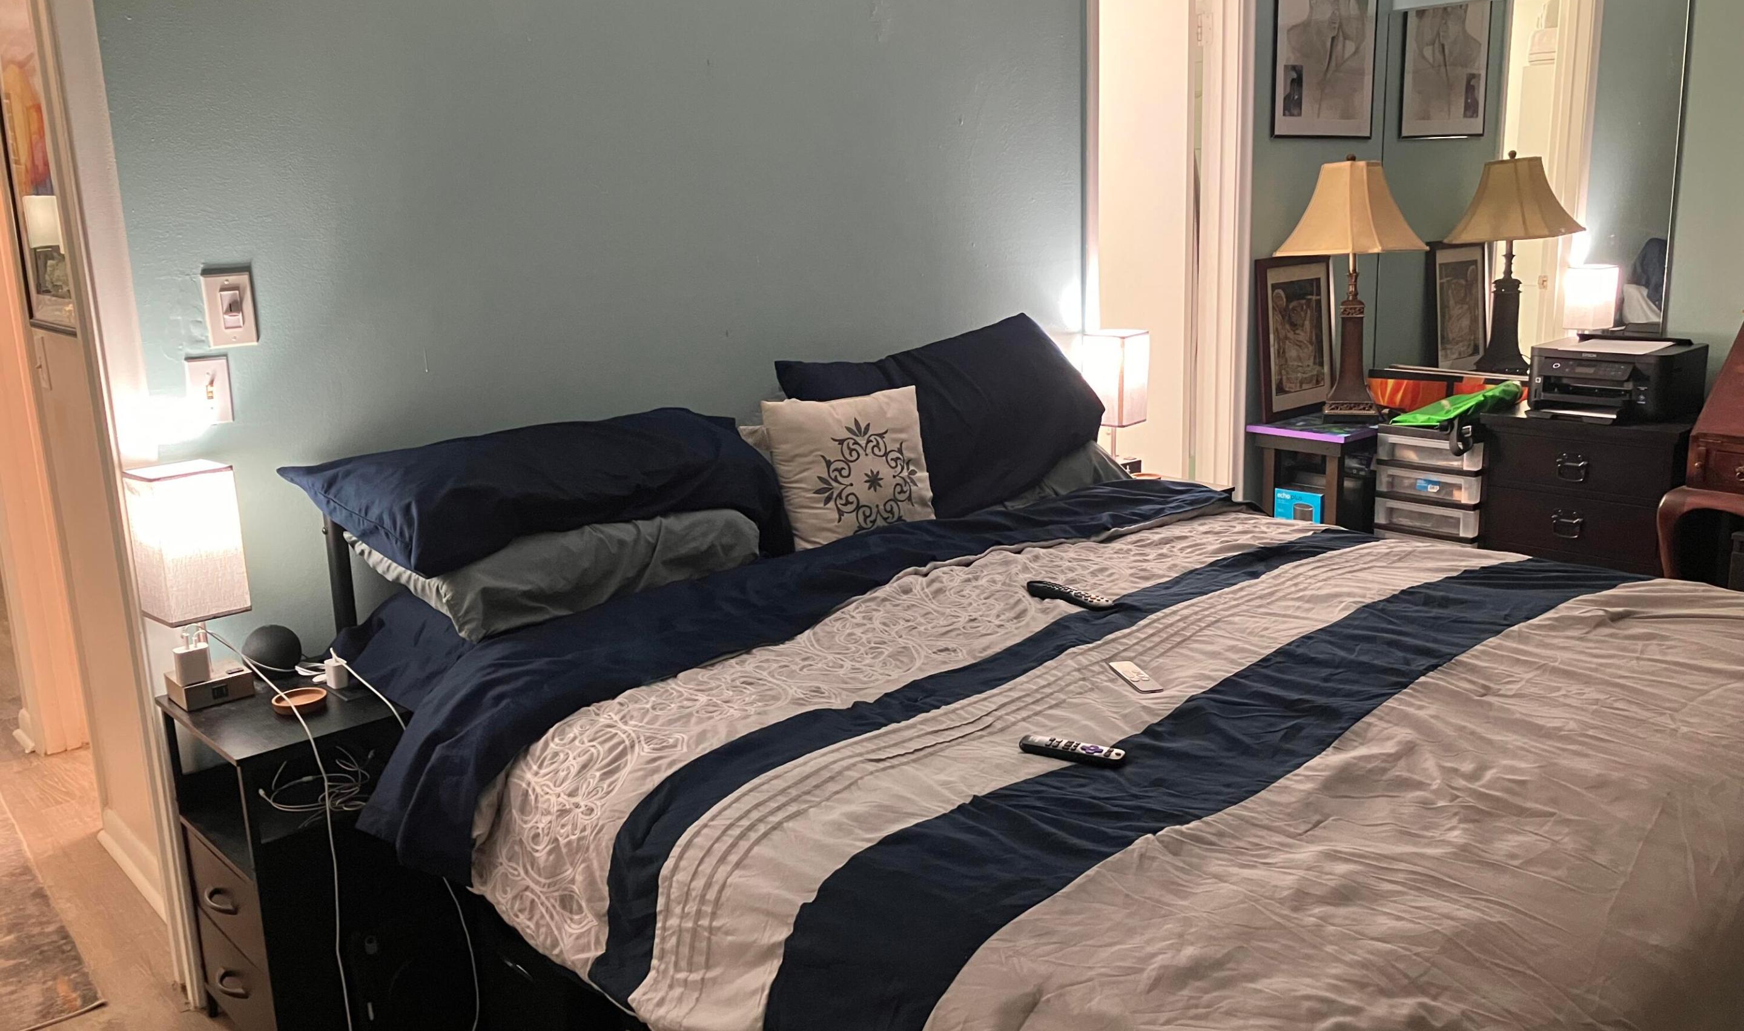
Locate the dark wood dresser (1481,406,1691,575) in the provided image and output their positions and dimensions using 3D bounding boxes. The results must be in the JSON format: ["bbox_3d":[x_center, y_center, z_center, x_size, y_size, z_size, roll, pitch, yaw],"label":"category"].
[{"bbox_3d":[2.189,0.027,4.253,0.480,0.682,0.550,-13,17,-40],"label":"dark wood dresser"}]

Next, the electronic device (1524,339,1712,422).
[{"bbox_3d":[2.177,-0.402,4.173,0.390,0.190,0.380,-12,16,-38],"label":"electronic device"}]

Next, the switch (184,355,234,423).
[{"bbox_3d":[-1.130,-0.214,2.402,0.070,0.114,0.015,-13,17,-40],"label":"switch"}]

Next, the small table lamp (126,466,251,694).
[{"bbox_3d":[-1.129,0.114,2.364,0.127,0.397,0.127,-13,17,-39],"label":"small table lamp"}]

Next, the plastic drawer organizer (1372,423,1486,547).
[{"bbox_3d":[1.767,0.044,4.255,0.370,0.660,0.325,-13,17,-39],"label":"plastic drawer organizer"}]

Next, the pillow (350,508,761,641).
[{"bbox_3d":[-0.556,0.049,2.651,0.680,0.155,0.400,-13,37,-39],"label":"pillow"}]

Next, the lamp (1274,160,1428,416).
[{"bbox_3d":[1.521,-0.715,4.474,0.415,0.828,0.415,-13,17,-40],"label":"lamp"}]

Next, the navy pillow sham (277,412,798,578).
[{"bbox_3d":[-0.560,-0.063,2.624,0.870,0.180,0.420,-13,37,-39],"label":"navy pillow sham"}]

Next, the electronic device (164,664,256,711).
[{"bbox_3d":[-1.127,0.288,2.403,0.108,0.042,0.106,-13,17,-40],"label":"electronic device"}]

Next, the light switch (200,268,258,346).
[{"bbox_3d":[-1.091,-0.350,2.404,0.079,0.123,0.028,-13,17,-39],"label":"light switch"}]

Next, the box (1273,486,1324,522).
[{"bbox_3d":[1.411,-0.008,4.564,0.125,0.170,0.165,-13,17,-40],"label":"box"}]

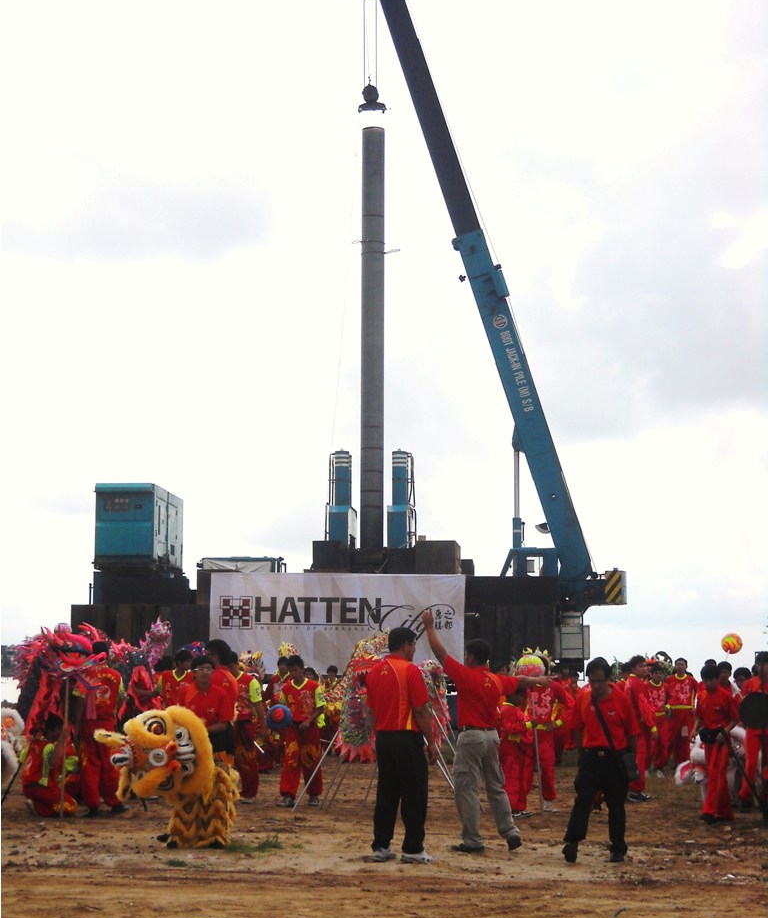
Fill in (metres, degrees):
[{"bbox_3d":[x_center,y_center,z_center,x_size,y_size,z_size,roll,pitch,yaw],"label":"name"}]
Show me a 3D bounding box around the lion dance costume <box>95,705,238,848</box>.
[{"bbox_3d":[-1.714,2.499,15.269,1.000,1.090,0.950,-2,-7,18],"label":"lion dance costume"}]

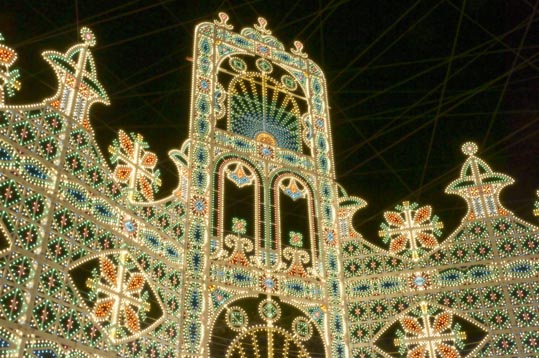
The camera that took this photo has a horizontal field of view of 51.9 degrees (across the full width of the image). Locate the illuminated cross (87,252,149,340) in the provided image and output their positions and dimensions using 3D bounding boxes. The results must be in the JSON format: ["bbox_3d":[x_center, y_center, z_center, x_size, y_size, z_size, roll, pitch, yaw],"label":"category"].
[{"bbox_3d":[-3.462,2.692,12.882,0.150,2.180,2.040,-17,-35,24],"label":"illuminated cross"}]

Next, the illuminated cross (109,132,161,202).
[{"bbox_3d":[-3.537,-0.327,14.742,0.150,2.110,2.040,-17,-35,24],"label":"illuminated cross"}]

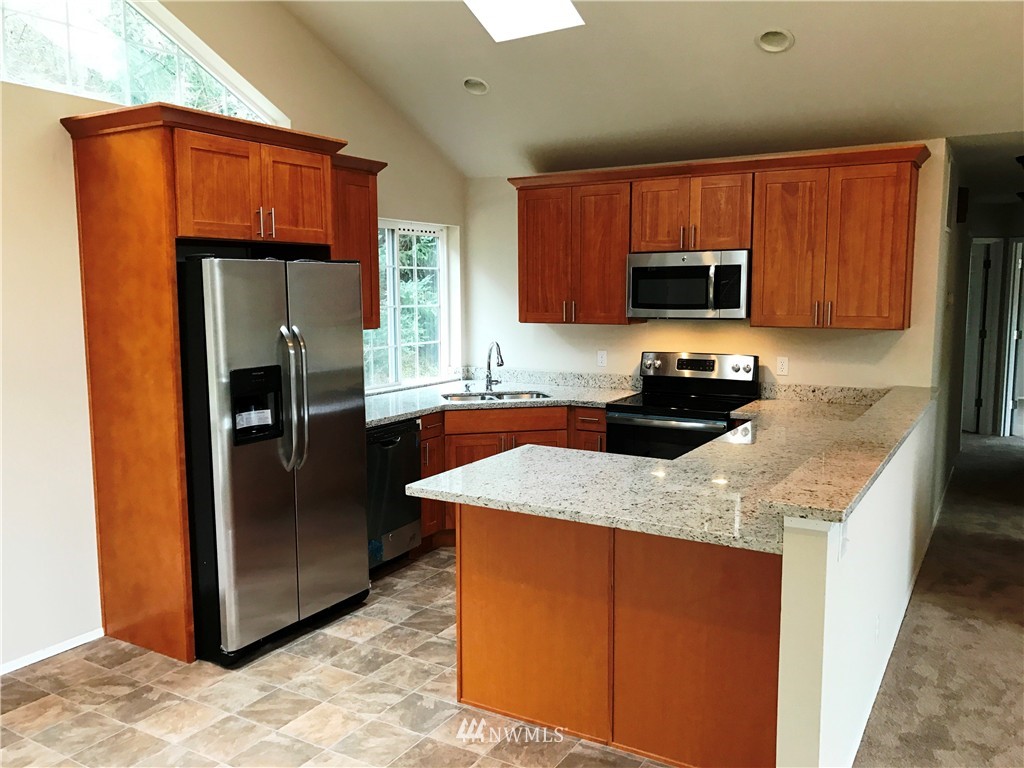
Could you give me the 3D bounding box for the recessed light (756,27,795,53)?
[{"bbox_3d":[1.319,-1.728,4.150,0.188,0.040,0.188,4,-15,30],"label":"recessed light"}]

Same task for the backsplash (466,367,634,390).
[{"bbox_3d":[0.271,-0.034,6.035,1.490,0.108,0.022,4,8,30],"label":"backsplash"}]

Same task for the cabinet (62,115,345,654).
[{"bbox_3d":[-1.391,-0.009,4.017,0.670,2.356,1.085,4,8,30],"label":"cabinet"}]

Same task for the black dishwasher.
[{"bbox_3d":[-0.947,0.622,4.838,0.605,0.828,0.600,4,8,30],"label":"black dishwasher"}]

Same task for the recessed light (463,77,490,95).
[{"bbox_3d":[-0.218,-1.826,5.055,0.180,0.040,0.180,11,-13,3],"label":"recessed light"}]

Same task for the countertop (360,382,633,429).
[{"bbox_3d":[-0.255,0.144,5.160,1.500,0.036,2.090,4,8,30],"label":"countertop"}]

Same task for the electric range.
[{"bbox_3d":[1.068,0.428,5.211,0.765,1.192,0.685,4,8,30],"label":"electric range"}]

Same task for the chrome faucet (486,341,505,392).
[{"bbox_3d":[-0.106,-0.116,5.707,0.100,0.350,0.260,-3,7,-21],"label":"chrome faucet"}]

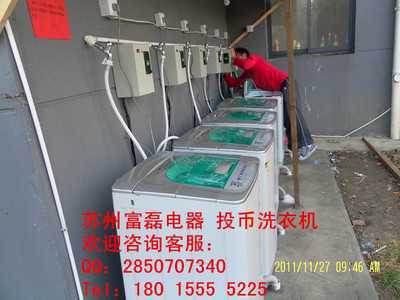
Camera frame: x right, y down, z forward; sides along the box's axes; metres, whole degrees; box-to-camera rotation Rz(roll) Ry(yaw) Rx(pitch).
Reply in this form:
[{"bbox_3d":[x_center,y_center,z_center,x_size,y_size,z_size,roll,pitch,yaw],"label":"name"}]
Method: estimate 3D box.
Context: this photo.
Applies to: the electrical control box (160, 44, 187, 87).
[{"bbox_3d":[-0.208,-0.677,2.594,0.128,0.290,0.220,1,17,16],"label":"electrical control box"}]

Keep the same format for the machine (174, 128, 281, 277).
[{"bbox_3d":[0.215,0.325,2.186,0.565,0.855,0.535,1,17,16],"label":"machine"}]

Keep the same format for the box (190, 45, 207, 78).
[{"bbox_3d":[-0.027,-0.859,3.187,0.125,0.288,0.220,1,17,16],"label":"box"}]

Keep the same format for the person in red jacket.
[{"bbox_3d":[0.933,-0.600,4.275,1.170,1.500,0.520,1,17,16],"label":"person in red jacket"}]

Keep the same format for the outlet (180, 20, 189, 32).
[{"bbox_3d":[-0.146,-1.133,2.957,0.045,0.088,0.088,1,17,16],"label":"outlet"}]

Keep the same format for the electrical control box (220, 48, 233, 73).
[{"bbox_3d":[0.323,-1.162,4.199,0.215,0.288,0.125,-1,16,9],"label":"electrical control box"}]

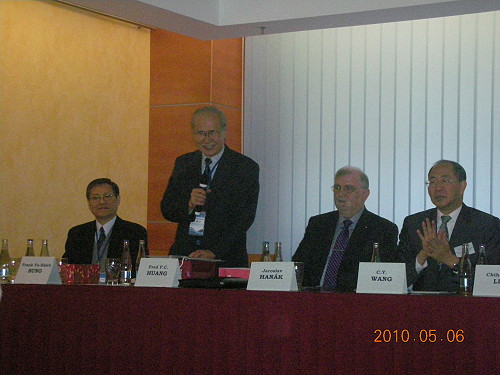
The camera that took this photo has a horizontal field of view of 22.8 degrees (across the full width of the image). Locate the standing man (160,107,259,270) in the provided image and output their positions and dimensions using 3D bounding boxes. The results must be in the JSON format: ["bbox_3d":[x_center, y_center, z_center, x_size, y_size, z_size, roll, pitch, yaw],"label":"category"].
[{"bbox_3d":[-0.207,0.423,6.398,0.540,1.690,0.420,-1,-4,24],"label":"standing man"}]

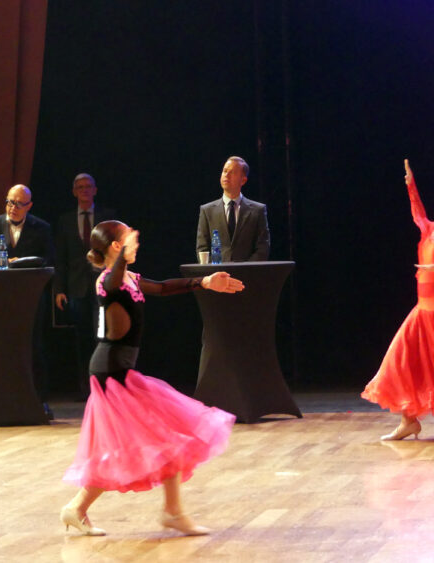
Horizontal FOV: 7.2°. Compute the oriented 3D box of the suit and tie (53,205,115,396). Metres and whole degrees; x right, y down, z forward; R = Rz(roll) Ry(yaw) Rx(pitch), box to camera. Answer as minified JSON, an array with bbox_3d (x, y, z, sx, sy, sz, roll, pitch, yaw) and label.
[{"bbox_3d":[-1.024,0.148,27.000,0.510,1.480,0.340,-1,2,3],"label":"suit and tie"}]

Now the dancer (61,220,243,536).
[{"bbox_3d":[-0.319,0.477,17.150,0.920,1.550,0.620,-2,2,3],"label":"dancer"}]

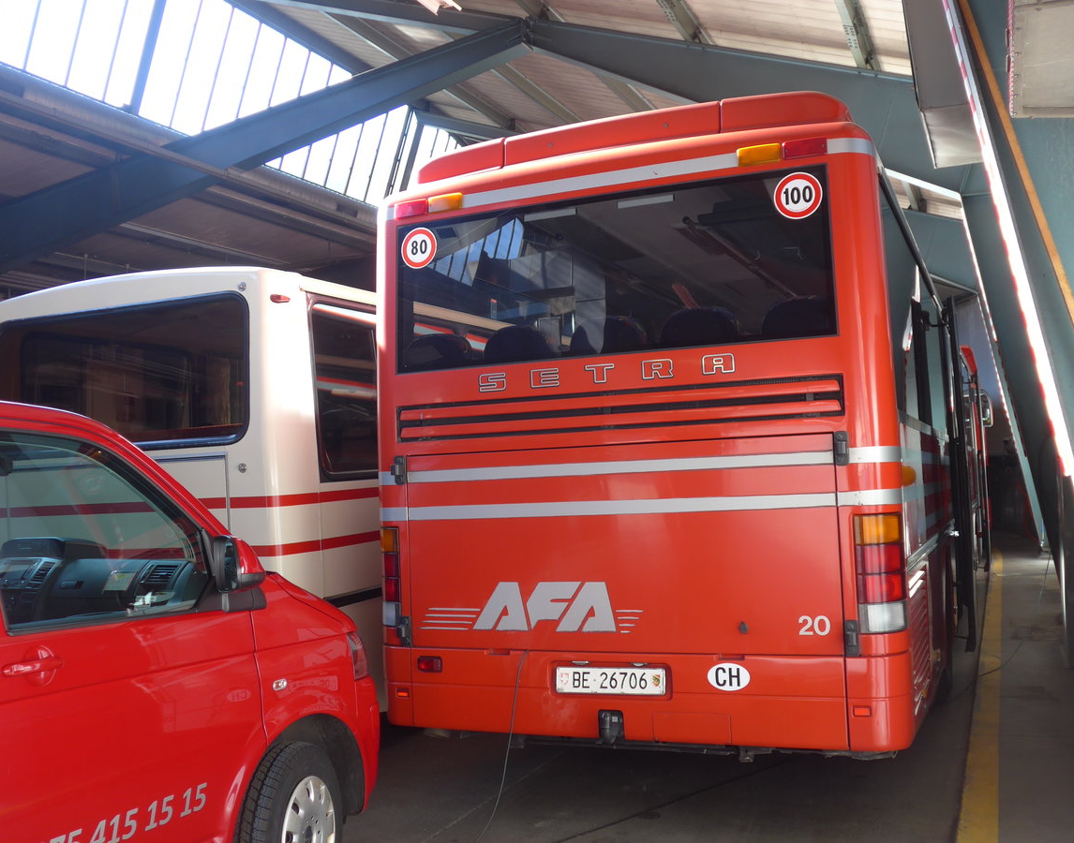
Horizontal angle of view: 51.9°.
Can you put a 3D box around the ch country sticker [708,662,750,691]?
[{"bbox_3d":[0.804,1.069,4.616,0.180,0.116,0.008,-4,-4,23],"label":"ch country sticker"}]

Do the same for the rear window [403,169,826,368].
[{"bbox_3d":[0.272,-0.652,4.984,2.091,0.732,0.060,-4,-7,23],"label":"rear window"}]

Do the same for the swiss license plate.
[{"bbox_3d":[0.321,1.138,4.835,0.510,0.113,0.015,-4,-4,23],"label":"swiss license plate"}]

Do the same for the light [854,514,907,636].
[{"bbox_3d":[1.385,0.614,4.473,0.170,0.470,0.130,-4,-4,23],"label":"light"}]

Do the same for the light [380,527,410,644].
[{"bbox_3d":[-0.702,0.754,5.346,0.170,0.475,0.130,-4,-4,23],"label":"light"}]

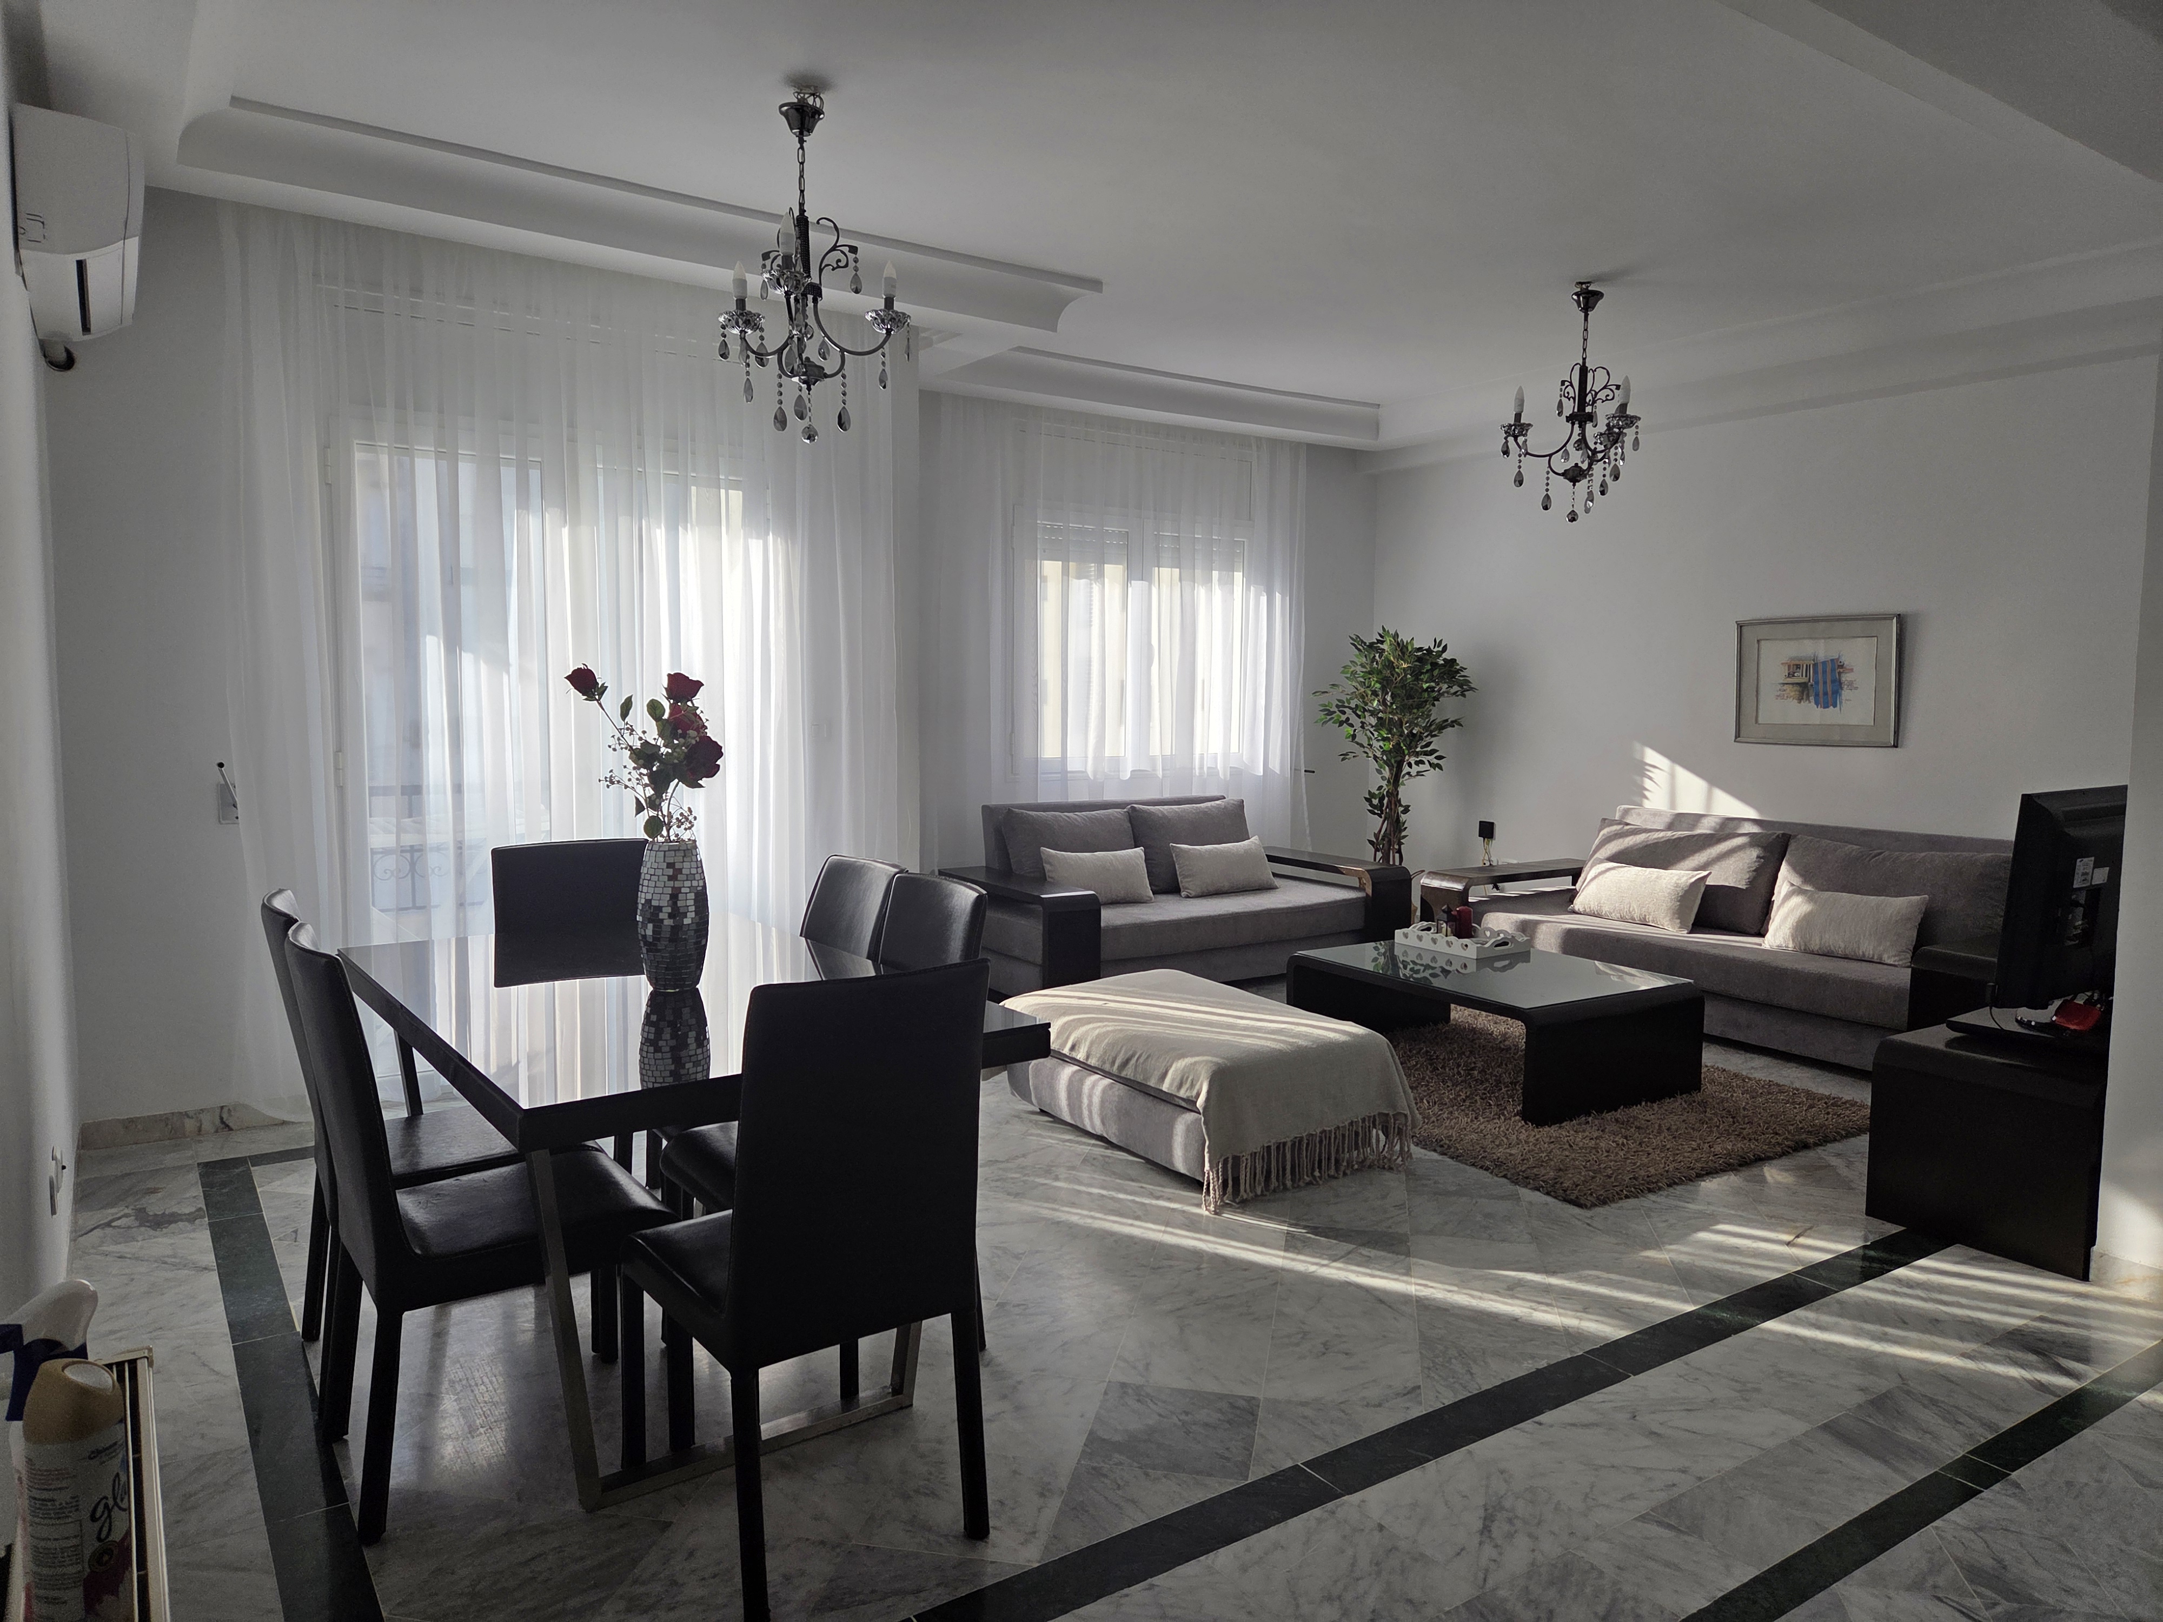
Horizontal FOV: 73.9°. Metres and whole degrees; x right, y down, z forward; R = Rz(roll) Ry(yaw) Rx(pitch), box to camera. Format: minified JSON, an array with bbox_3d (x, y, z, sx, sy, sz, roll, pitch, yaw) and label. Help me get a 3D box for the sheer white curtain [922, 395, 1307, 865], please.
[{"bbox_3d":[0.285,-0.628,7.544,2.454,2.813,0.129,-2,6,-34],"label":"sheer white curtain"}]

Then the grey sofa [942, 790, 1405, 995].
[{"bbox_3d":[0.482,0.417,7.021,2.196,0.868,1.004,-2,6,-34],"label":"grey sofa"}]

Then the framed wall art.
[{"bbox_3d":[3.145,-0.553,6.190,0.031,0.542,0.716,-3,6,-34],"label":"framed wall art"}]

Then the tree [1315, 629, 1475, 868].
[{"bbox_3d":[1.682,-0.124,7.726,0.838,1.687,0.818,2,5,11],"label":"tree"}]

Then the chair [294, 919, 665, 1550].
[{"bbox_3d":[-1.096,0.697,2.647,0.603,0.997,0.445,-2,6,-34],"label":"chair"}]

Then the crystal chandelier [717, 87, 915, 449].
[{"bbox_3d":[-0.701,-1.375,3.639,0.511,0.864,0.511,1,5,0],"label":"crystal chandelier"}]

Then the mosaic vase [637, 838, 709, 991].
[{"bbox_3d":[-0.809,0.206,2.851,0.144,0.284,0.144,-3,6,-36],"label":"mosaic vase"}]

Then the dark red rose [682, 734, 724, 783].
[{"bbox_3d":[-0.861,-0.119,3.268,0.095,0.100,0.095,-2,6,-34],"label":"dark red rose"}]

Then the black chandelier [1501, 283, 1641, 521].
[{"bbox_3d":[1.834,-1.492,5.280,0.521,0.849,0.521,2,5,11],"label":"black chandelier"}]

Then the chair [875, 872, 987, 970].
[{"bbox_3d":[-0.518,0.634,2.969,0.542,0.951,0.424,-3,6,-36],"label":"chair"}]

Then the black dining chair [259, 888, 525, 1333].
[{"bbox_3d":[-1.362,0.659,3.037,0.603,0.997,0.445,-2,6,-34],"label":"black dining chair"}]

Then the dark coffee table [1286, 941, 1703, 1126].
[{"bbox_3d":[1.445,0.749,5.156,0.844,0.394,1.135,-2,6,-33],"label":"dark coffee table"}]

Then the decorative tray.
[{"bbox_3d":[1.563,0.524,5.900,0.337,0.076,0.409,-2,6,-34],"label":"decorative tray"}]

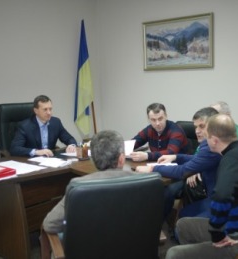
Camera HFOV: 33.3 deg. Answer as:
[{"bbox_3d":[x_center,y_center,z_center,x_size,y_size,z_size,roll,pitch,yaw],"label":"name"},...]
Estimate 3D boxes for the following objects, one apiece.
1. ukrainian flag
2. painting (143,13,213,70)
[{"bbox_3d":[-0.437,-0.628,4.900,0.260,1.410,0.200,-2,8,-3],"label":"ukrainian flag"},{"bbox_3d":[0.649,-0.976,4.552,0.956,0.571,0.040,6,11,42],"label":"painting"}]

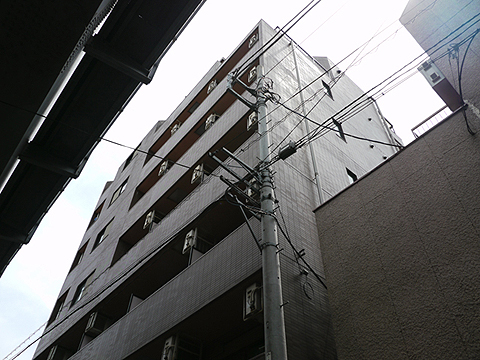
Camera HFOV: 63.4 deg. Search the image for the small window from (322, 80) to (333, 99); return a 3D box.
[{"bbox_3d":[3.442,-3.523,15.403,0.500,1.050,0.160,34,-56,-24],"label":"small window"}]

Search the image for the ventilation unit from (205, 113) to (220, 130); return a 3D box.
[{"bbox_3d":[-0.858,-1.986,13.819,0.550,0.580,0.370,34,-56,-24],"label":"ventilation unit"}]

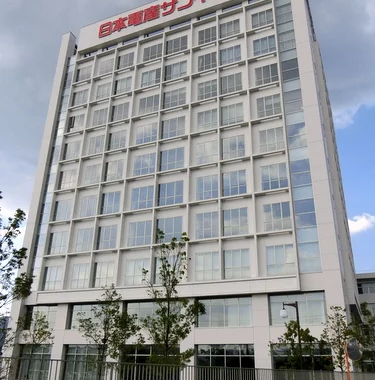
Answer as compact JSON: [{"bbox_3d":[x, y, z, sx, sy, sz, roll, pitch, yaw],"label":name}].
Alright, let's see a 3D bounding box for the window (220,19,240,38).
[{"bbox_3d":[4.834,-18.957,42.421,2.409,2.528,0.150,-9,-25,22],"label":"window"}]

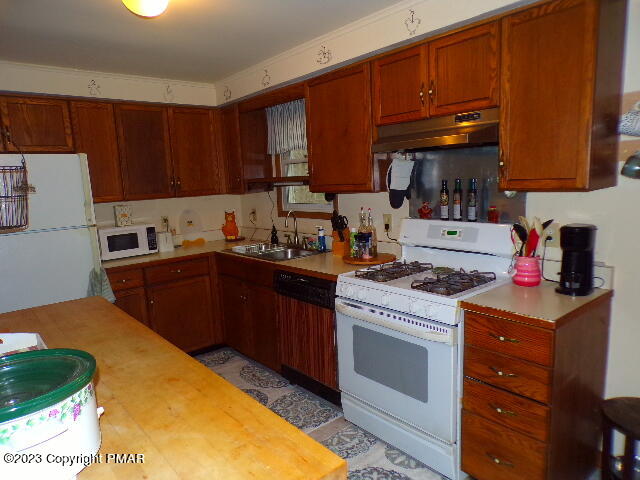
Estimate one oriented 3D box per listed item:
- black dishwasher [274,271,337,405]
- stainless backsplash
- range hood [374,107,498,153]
[{"bbox_3d":[0.137,0.616,2.998,0.600,0.860,0.600,-9,10,-40],"label":"black dishwasher"},{"bbox_3d":[0.806,-0.308,2.527,0.012,0.430,0.750,-9,10,-40],"label":"stainless backsplash"},{"bbox_3d":[0.632,-0.561,2.345,0.450,0.155,0.755,-9,10,-40],"label":"range hood"}]

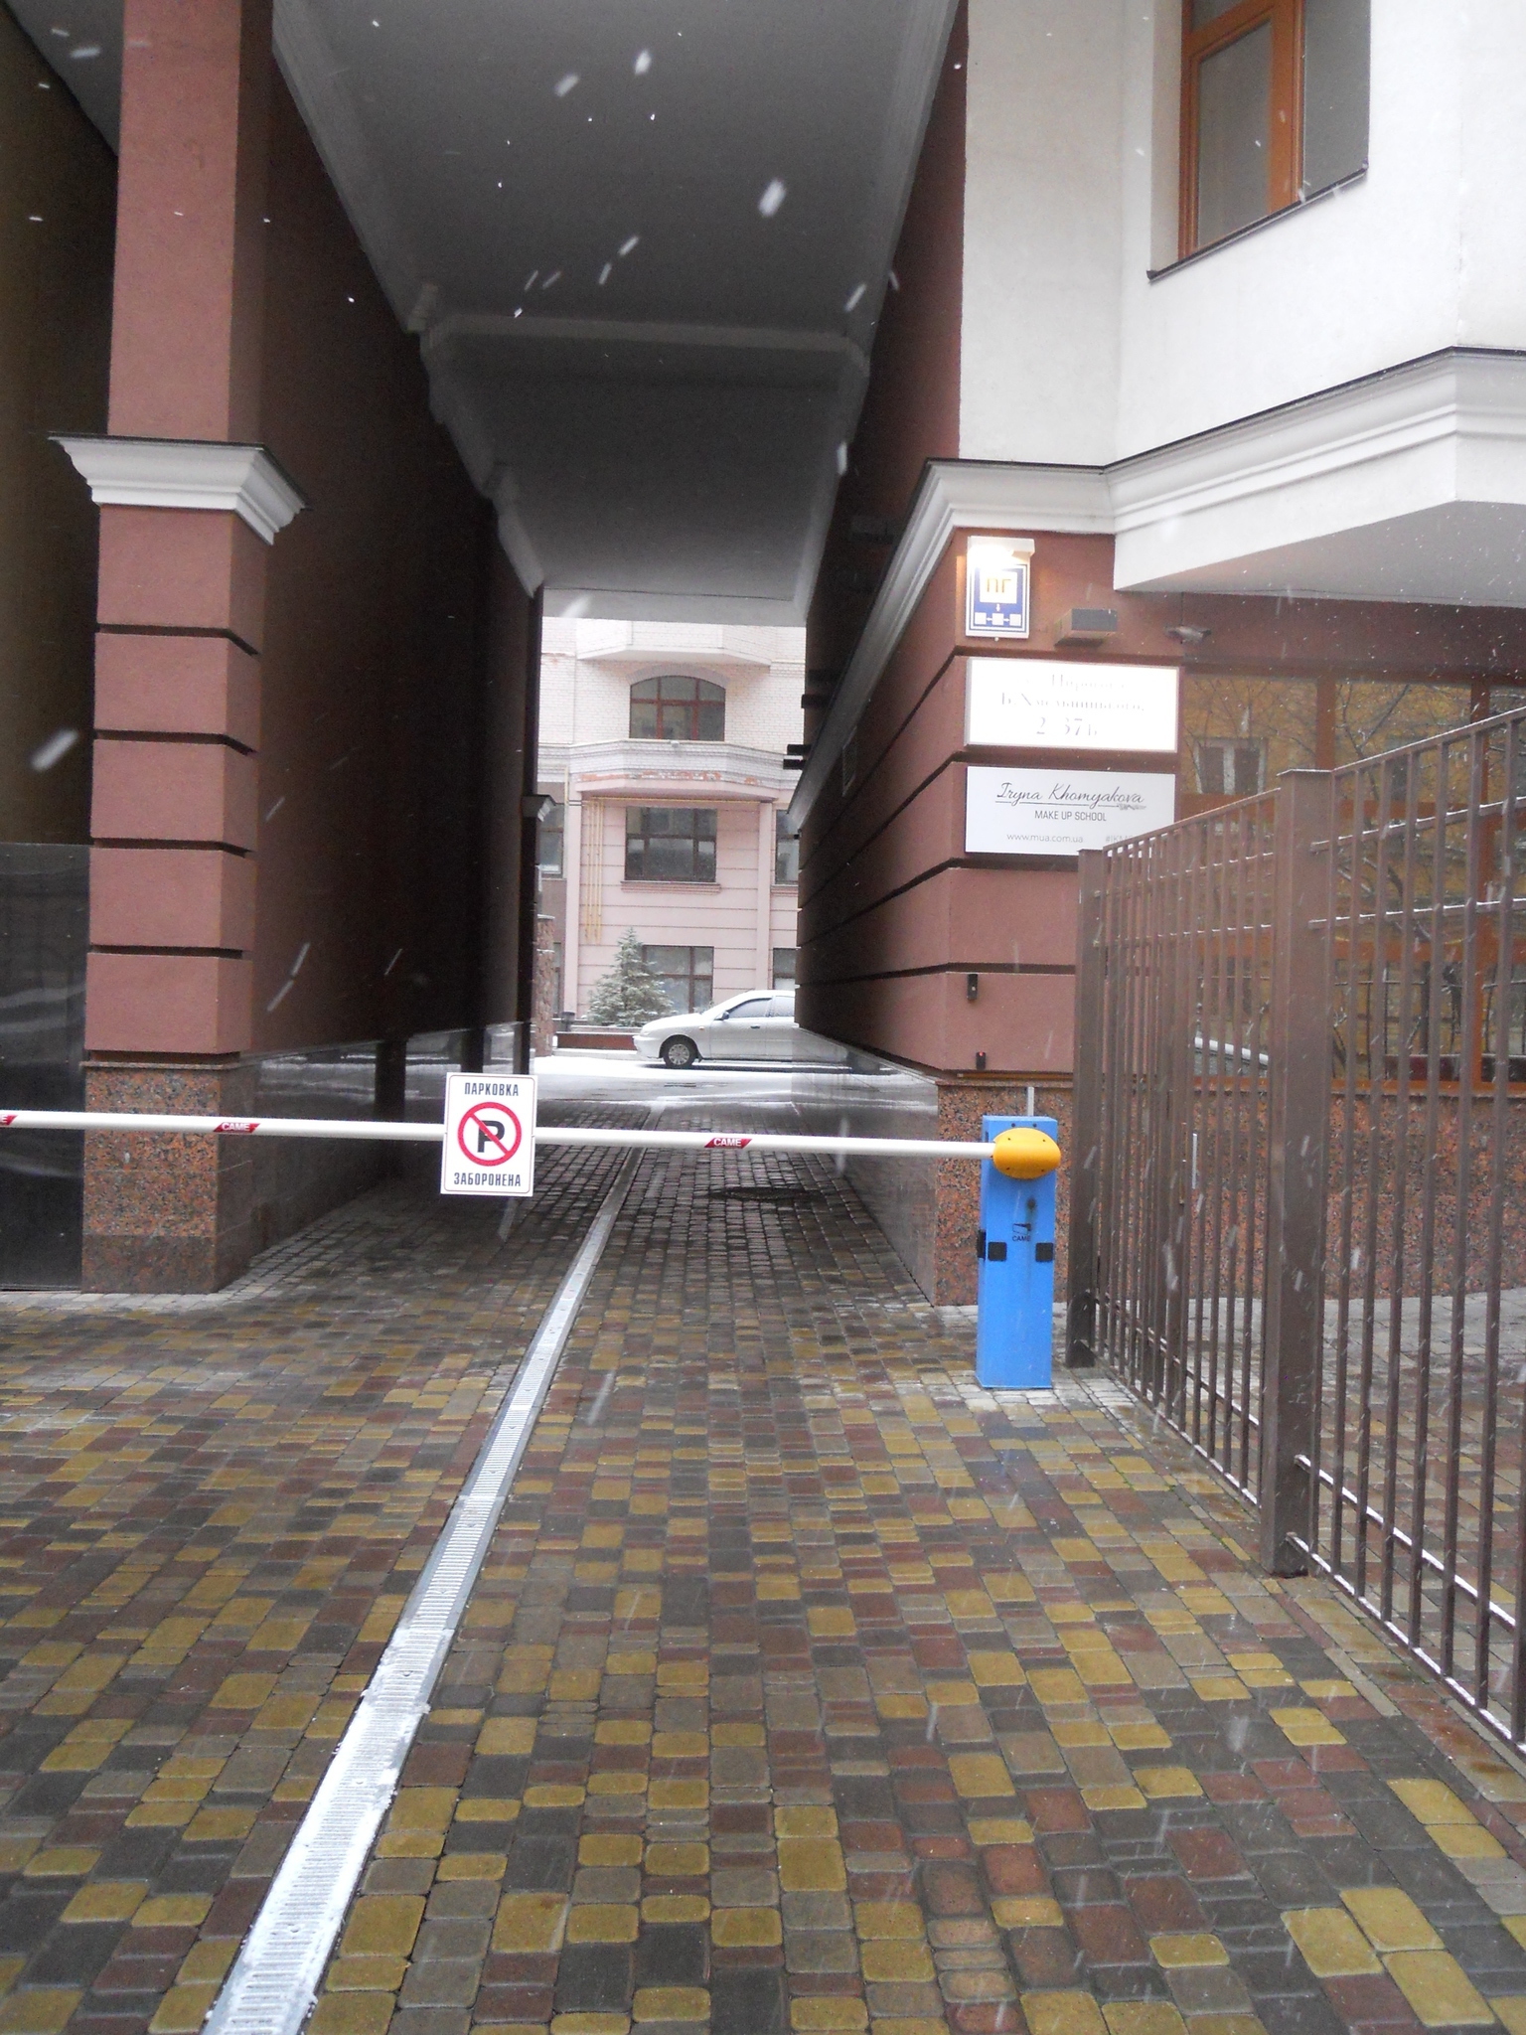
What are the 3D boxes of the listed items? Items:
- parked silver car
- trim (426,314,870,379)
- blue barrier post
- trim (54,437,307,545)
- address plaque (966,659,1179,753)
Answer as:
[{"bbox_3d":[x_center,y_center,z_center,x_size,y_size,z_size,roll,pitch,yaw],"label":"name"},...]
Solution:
[{"bbox_3d":[-0.254,0.217,30.510,4.240,1.440,1.680,2,1,-2],"label":"parked silver car"},{"bbox_3d":[-0.897,-5.317,13.117,3.500,0.310,0.270,2,1,-2],"label":"trim"},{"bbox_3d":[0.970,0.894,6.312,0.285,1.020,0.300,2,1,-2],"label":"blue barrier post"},{"bbox_3d":[-2.740,-2.475,7.795,0.957,0.260,0.810,2,1,-2],"label":"trim"},{"bbox_3d":[1.464,-1.470,7.819,0.990,0.405,0.120,2,1,-2],"label":"address plaque"}]

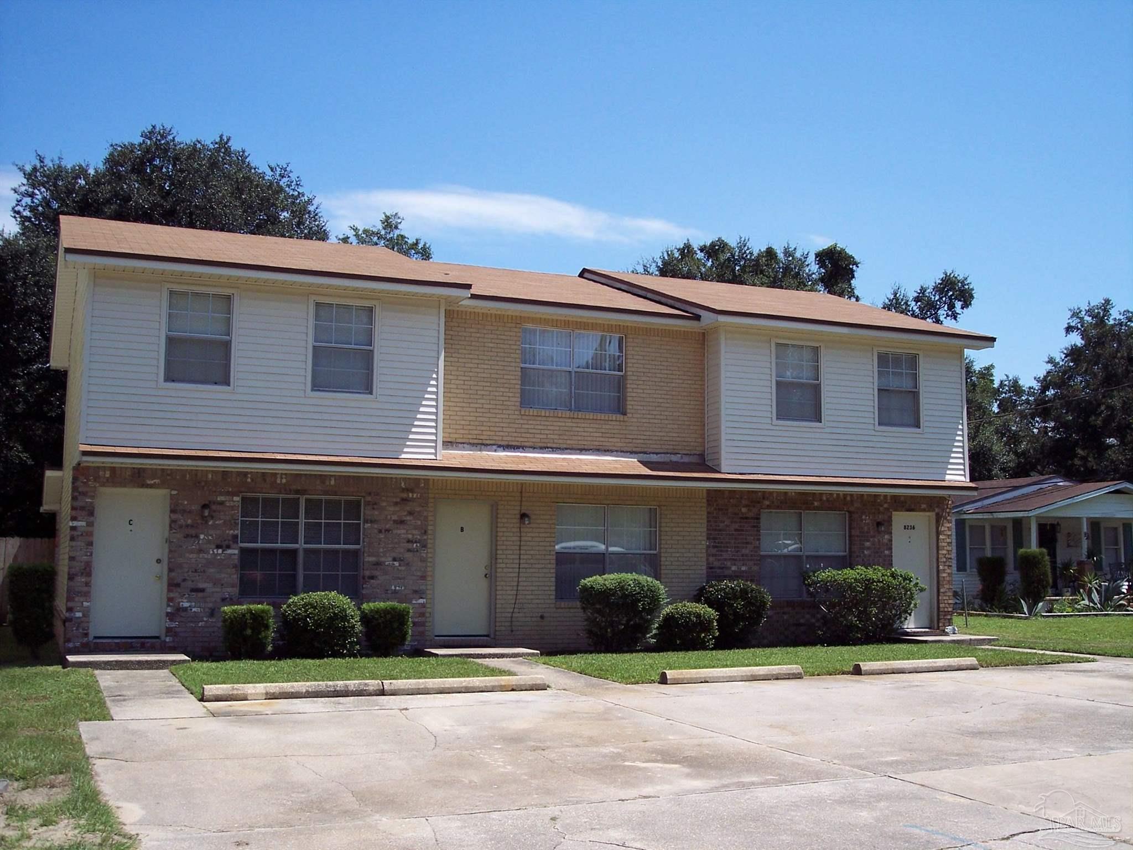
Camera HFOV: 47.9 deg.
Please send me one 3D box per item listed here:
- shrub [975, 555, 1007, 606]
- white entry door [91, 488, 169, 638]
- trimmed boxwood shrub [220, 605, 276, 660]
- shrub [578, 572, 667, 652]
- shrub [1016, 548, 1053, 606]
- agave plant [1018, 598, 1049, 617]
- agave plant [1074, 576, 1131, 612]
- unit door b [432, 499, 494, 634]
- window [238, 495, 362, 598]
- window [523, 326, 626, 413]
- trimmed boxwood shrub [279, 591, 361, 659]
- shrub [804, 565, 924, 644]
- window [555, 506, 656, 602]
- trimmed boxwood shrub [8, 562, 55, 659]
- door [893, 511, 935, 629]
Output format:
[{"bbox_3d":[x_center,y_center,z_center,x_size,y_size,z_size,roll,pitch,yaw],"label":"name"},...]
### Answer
[{"bbox_3d":[11.762,4.320,35.300,0.860,1.470,0.840,3,-8,-22],"label":"shrub"},{"bbox_3d":[-6.005,1.912,17.598,0.965,2.060,0.090,3,-8,-22],"label":"white entry door"},{"bbox_3d":[-4.343,2.817,17.396,0.710,0.760,0.680,3,-8,-22],"label":"trimmed boxwood shrub"},{"bbox_3d":[0.864,2.886,19.653,1.364,1.226,1.364,0,-6,0],"label":"shrub"},{"bbox_3d":[13.301,4.365,36.299,0.942,1.750,0.942,3,-7,-22],"label":"shrub"},{"bbox_3d":[12.375,4.828,33.800,0.820,0.550,0.800,3,-8,-22],"label":"agave plant"},{"bbox_3d":[15.216,4.805,36.197,1.528,1.044,1.528,3,-7,-22],"label":"agave plant"},{"bbox_3d":[-1.579,2.211,19.702,0.941,2.111,0.070,3,-7,-22],"label":"unit door b"},{"bbox_3d":[-3.887,1.788,18.769,1.812,1.512,0.090,3,-7,-22],"label":"window"},{"bbox_3d":[0.107,-0.853,20.413,1.800,1.320,0.100,3,-8,-22],"label":"window"},{"bbox_3d":[-3.473,2.824,18.001,1.128,0.960,1.128,3,-7,-22],"label":"trimmed boxwood shrub"},{"bbox_3d":[4.967,3.005,21.266,2.179,1.328,1.417,3,-7,-22],"label":"shrub"},{"bbox_3d":[0.642,2.040,20.284,1.780,1.500,0.100,3,-8,-22],"label":"window"},{"bbox_3d":[-7.434,2.572,17.750,0.630,1.340,0.620,3,-8,-22],"label":"trimmed boxwood shrub"},{"bbox_3d":[6.243,2.605,22.905,0.932,2.087,0.070,3,-7,-22],"label":"door"}]

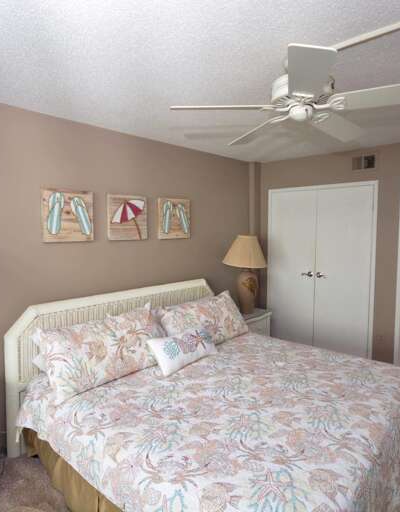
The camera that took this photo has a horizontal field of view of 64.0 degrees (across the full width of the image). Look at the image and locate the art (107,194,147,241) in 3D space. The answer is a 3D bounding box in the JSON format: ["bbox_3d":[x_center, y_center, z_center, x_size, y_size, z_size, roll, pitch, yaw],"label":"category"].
[{"bbox_3d":[-0.641,-0.338,2.879,0.375,0.391,0.035,-4,6,-43],"label":"art"}]

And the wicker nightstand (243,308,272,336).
[{"bbox_3d":[0.536,0.984,3.760,0.550,0.610,0.390,-4,6,-43],"label":"wicker nightstand"}]

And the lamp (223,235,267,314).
[{"bbox_3d":[0.570,0.232,3.768,0.510,0.900,0.510,0,4,0],"label":"lamp"}]

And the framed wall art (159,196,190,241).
[{"bbox_3d":[-0.250,-0.371,3.244,0.382,0.404,0.035,-4,6,-43],"label":"framed wall art"}]

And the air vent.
[{"bbox_3d":[1.726,-0.981,3.367,0.231,0.137,0.020,3,5,38],"label":"air vent"}]

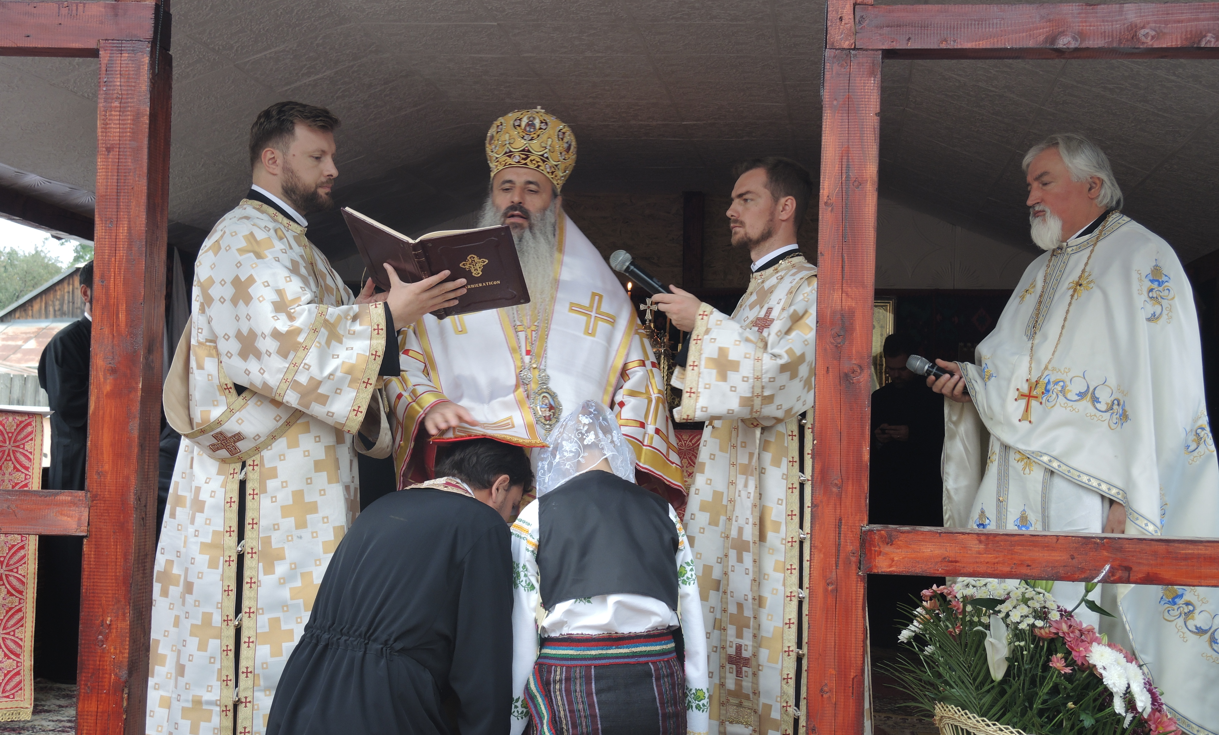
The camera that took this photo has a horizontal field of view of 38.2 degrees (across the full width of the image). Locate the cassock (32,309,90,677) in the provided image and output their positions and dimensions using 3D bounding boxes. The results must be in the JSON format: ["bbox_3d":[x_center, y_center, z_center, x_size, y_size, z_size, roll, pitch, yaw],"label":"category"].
[{"bbox_3d":[-1.948,0.498,6.750,0.520,1.430,0.380,2,-1,-30],"label":"cassock"}]

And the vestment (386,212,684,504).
[{"bbox_3d":[-0.170,0.370,4.300,0.740,1.500,0.550,2,-1,6],"label":"vestment"}]

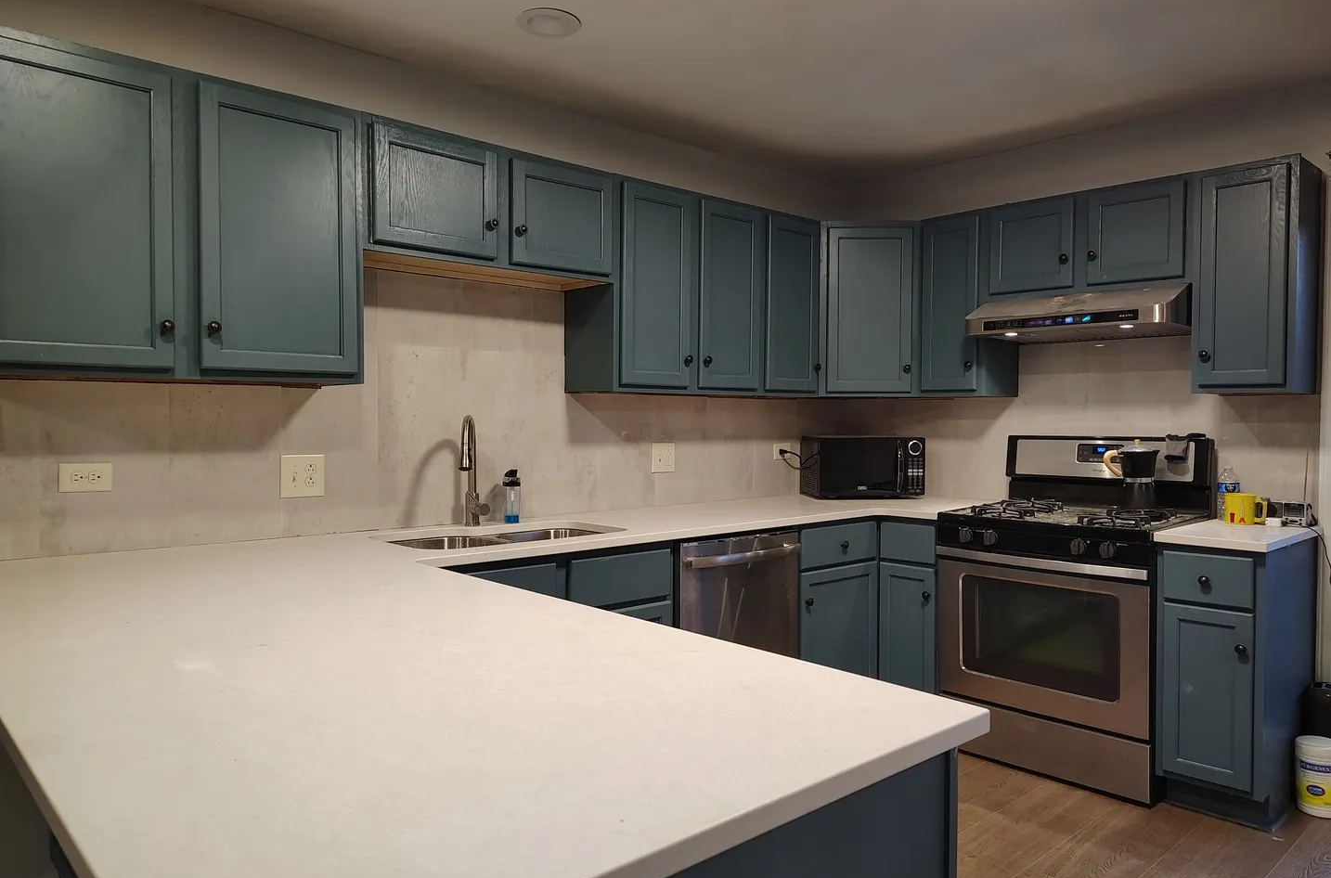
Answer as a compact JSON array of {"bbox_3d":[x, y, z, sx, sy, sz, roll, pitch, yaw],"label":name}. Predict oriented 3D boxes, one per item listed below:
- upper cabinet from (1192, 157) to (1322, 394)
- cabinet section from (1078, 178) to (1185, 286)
[{"bbox_3d":[2.025,-0.536,3.171,0.306,0.759,0.309,-1,2,-43],"label":"upper cabinet"},{"bbox_3d":[1.809,-0.734,3.433,0.320,0.350,0.345,-1,2,-43],"label":"cabinet section"}]

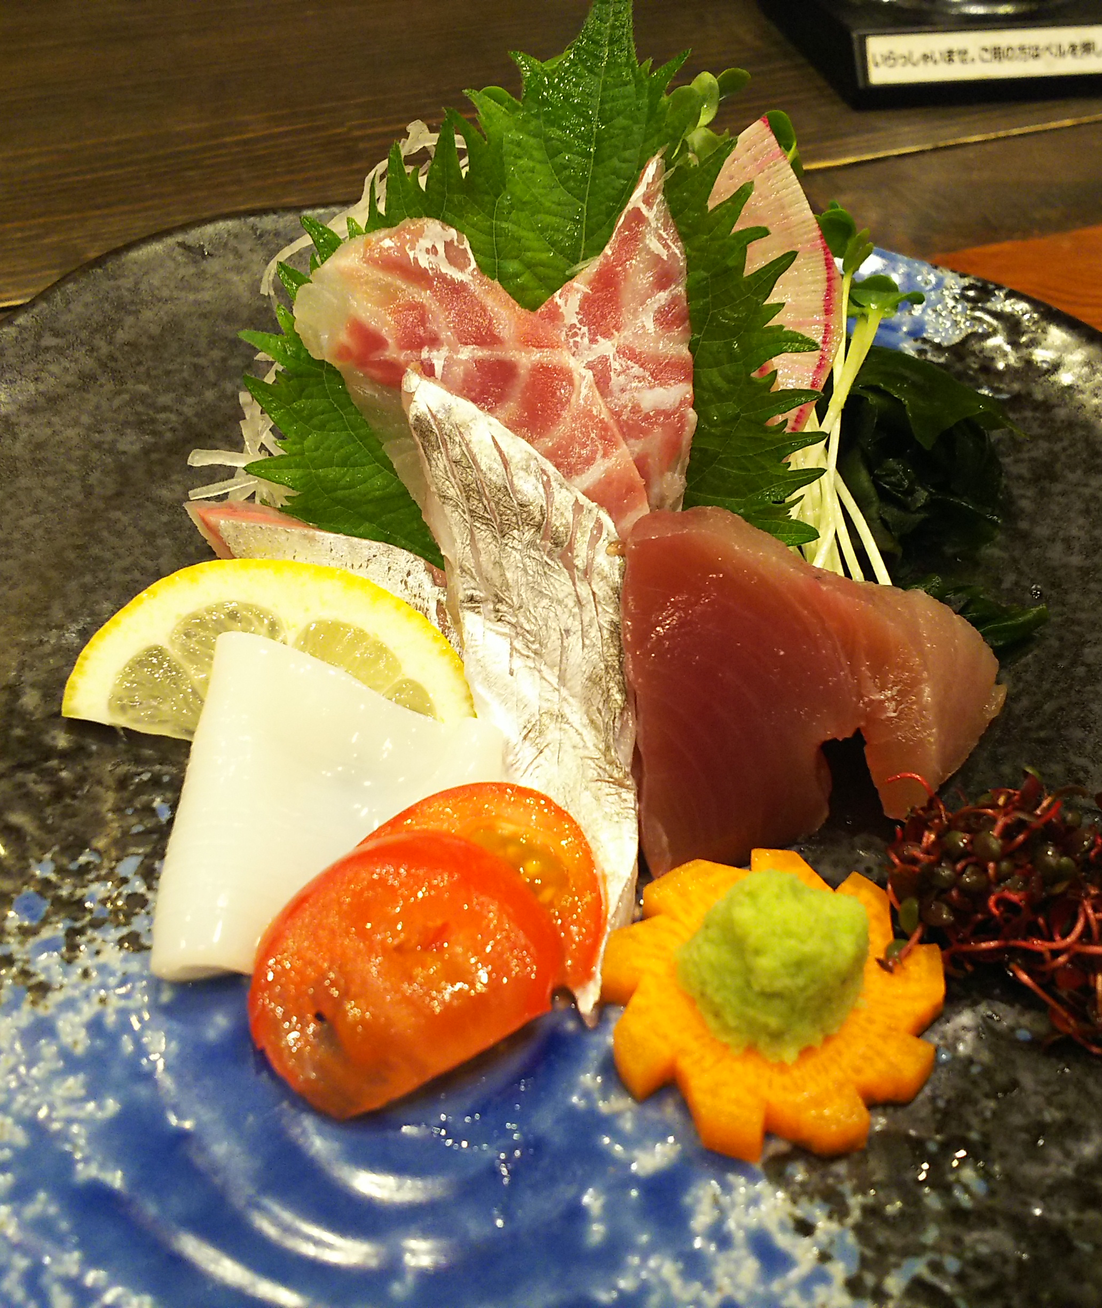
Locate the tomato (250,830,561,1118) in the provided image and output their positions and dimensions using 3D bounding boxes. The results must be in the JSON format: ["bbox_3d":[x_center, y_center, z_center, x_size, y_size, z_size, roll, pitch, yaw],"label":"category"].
[{"bbox_3d":[-0.017,0.034,0.142,0.031,0.023,0.010,-24,12,-22],"label":"tomato"}]

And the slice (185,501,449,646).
[{"bbox_3d":[-0.031,-0.010,0.181,0.042,0.016,0.013,24,35,13],"label":"slice"}]

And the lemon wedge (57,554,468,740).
[{"bbox_3d":[-0.036,-0.001,0.172,0.053,0.026,0.007,9,10,-5],"label":"lemon wedge"}]

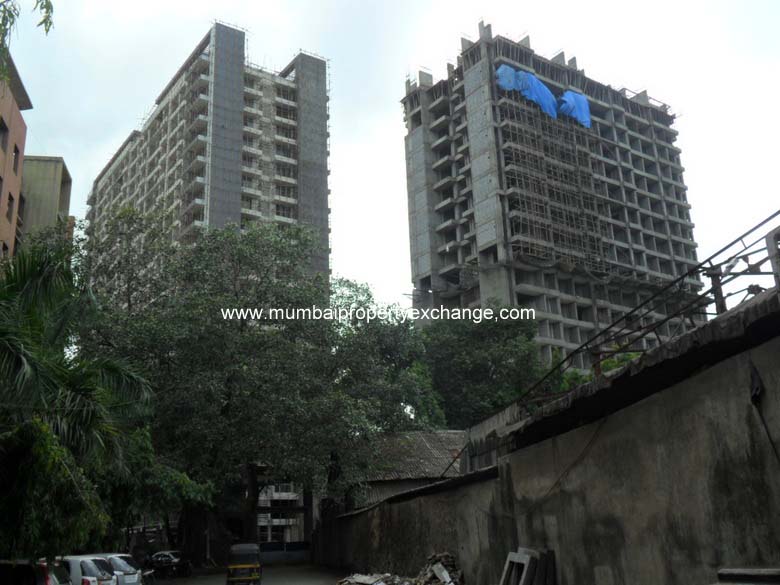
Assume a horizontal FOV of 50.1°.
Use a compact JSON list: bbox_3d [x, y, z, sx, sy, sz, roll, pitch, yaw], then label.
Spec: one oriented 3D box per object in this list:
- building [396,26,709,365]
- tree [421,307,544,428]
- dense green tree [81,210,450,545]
[{"bbox_3d":[23.827,2.205,114.407,36.500,65.174,20.200,10,-21,-35],"label":"building"},{"bbox_3d":[6.179,9.418,55.330,9.200,17.657,8.500,-4,-17,6],"label":"tree"},{"bbox_3d":[-5.822,4.663,38.983,16.500,17.944,14.500,0,-17,-8],"label":"dense green tree"}]

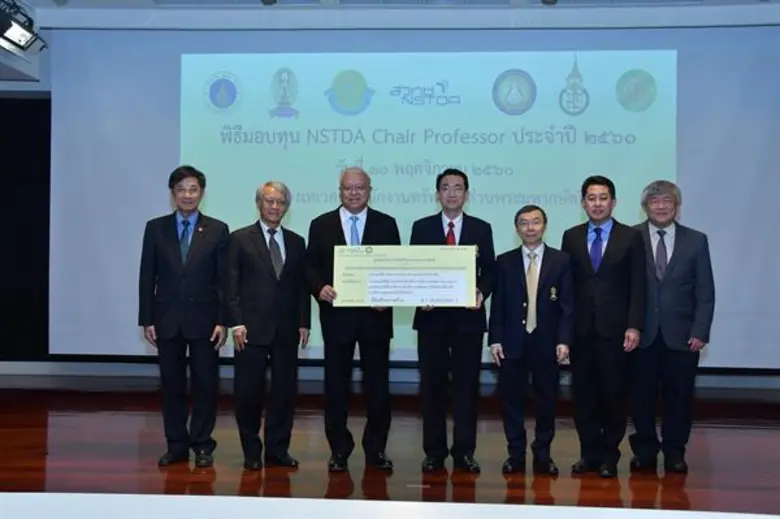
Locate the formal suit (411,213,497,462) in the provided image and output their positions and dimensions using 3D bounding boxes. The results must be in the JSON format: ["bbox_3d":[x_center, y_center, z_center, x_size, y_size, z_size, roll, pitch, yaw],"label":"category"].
[{"bbox_3d":[0.364,0.441,4.840,0.500,1.430,0.360,1,0,5],"label":"formal suit"}]

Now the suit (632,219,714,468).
[{"bbox_3d":[1.607,0.470,4.900,0.530,1.390,0.300,1,0,19],"label":"suit"}]

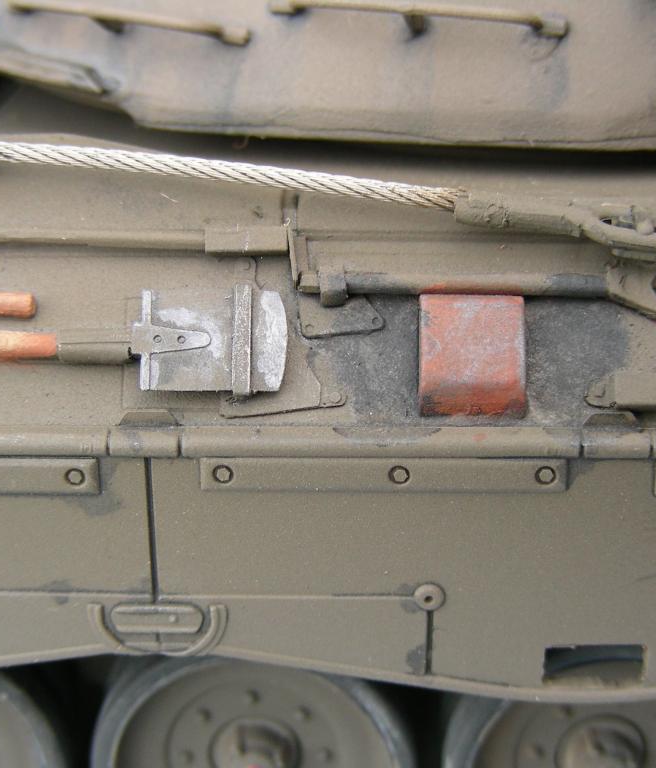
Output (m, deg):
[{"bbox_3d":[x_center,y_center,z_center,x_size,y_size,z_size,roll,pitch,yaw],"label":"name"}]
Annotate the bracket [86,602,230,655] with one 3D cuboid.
[{"bbox_3d":[-0.009,0.013,0.092,0.007,0.003,0.001,0,25,0],"label":"bracket"}]

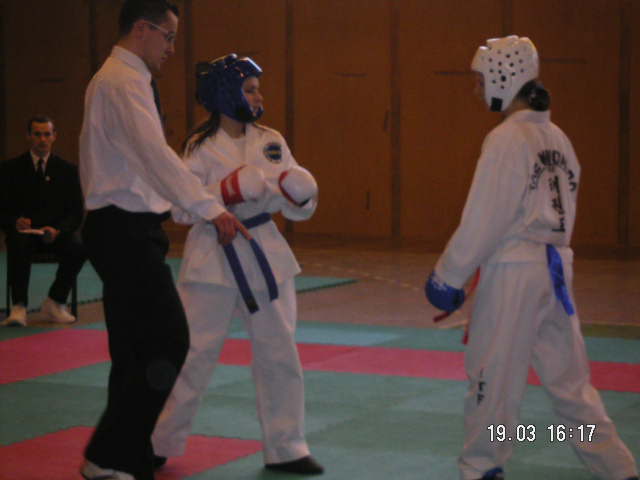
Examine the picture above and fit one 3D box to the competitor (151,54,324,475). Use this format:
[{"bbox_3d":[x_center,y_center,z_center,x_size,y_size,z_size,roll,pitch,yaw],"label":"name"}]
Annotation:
[{"bbox_3d":[-0.308,0.095,7.480,0.530,1.580,0.640,-3,5,-33],"label":"competitor"}]

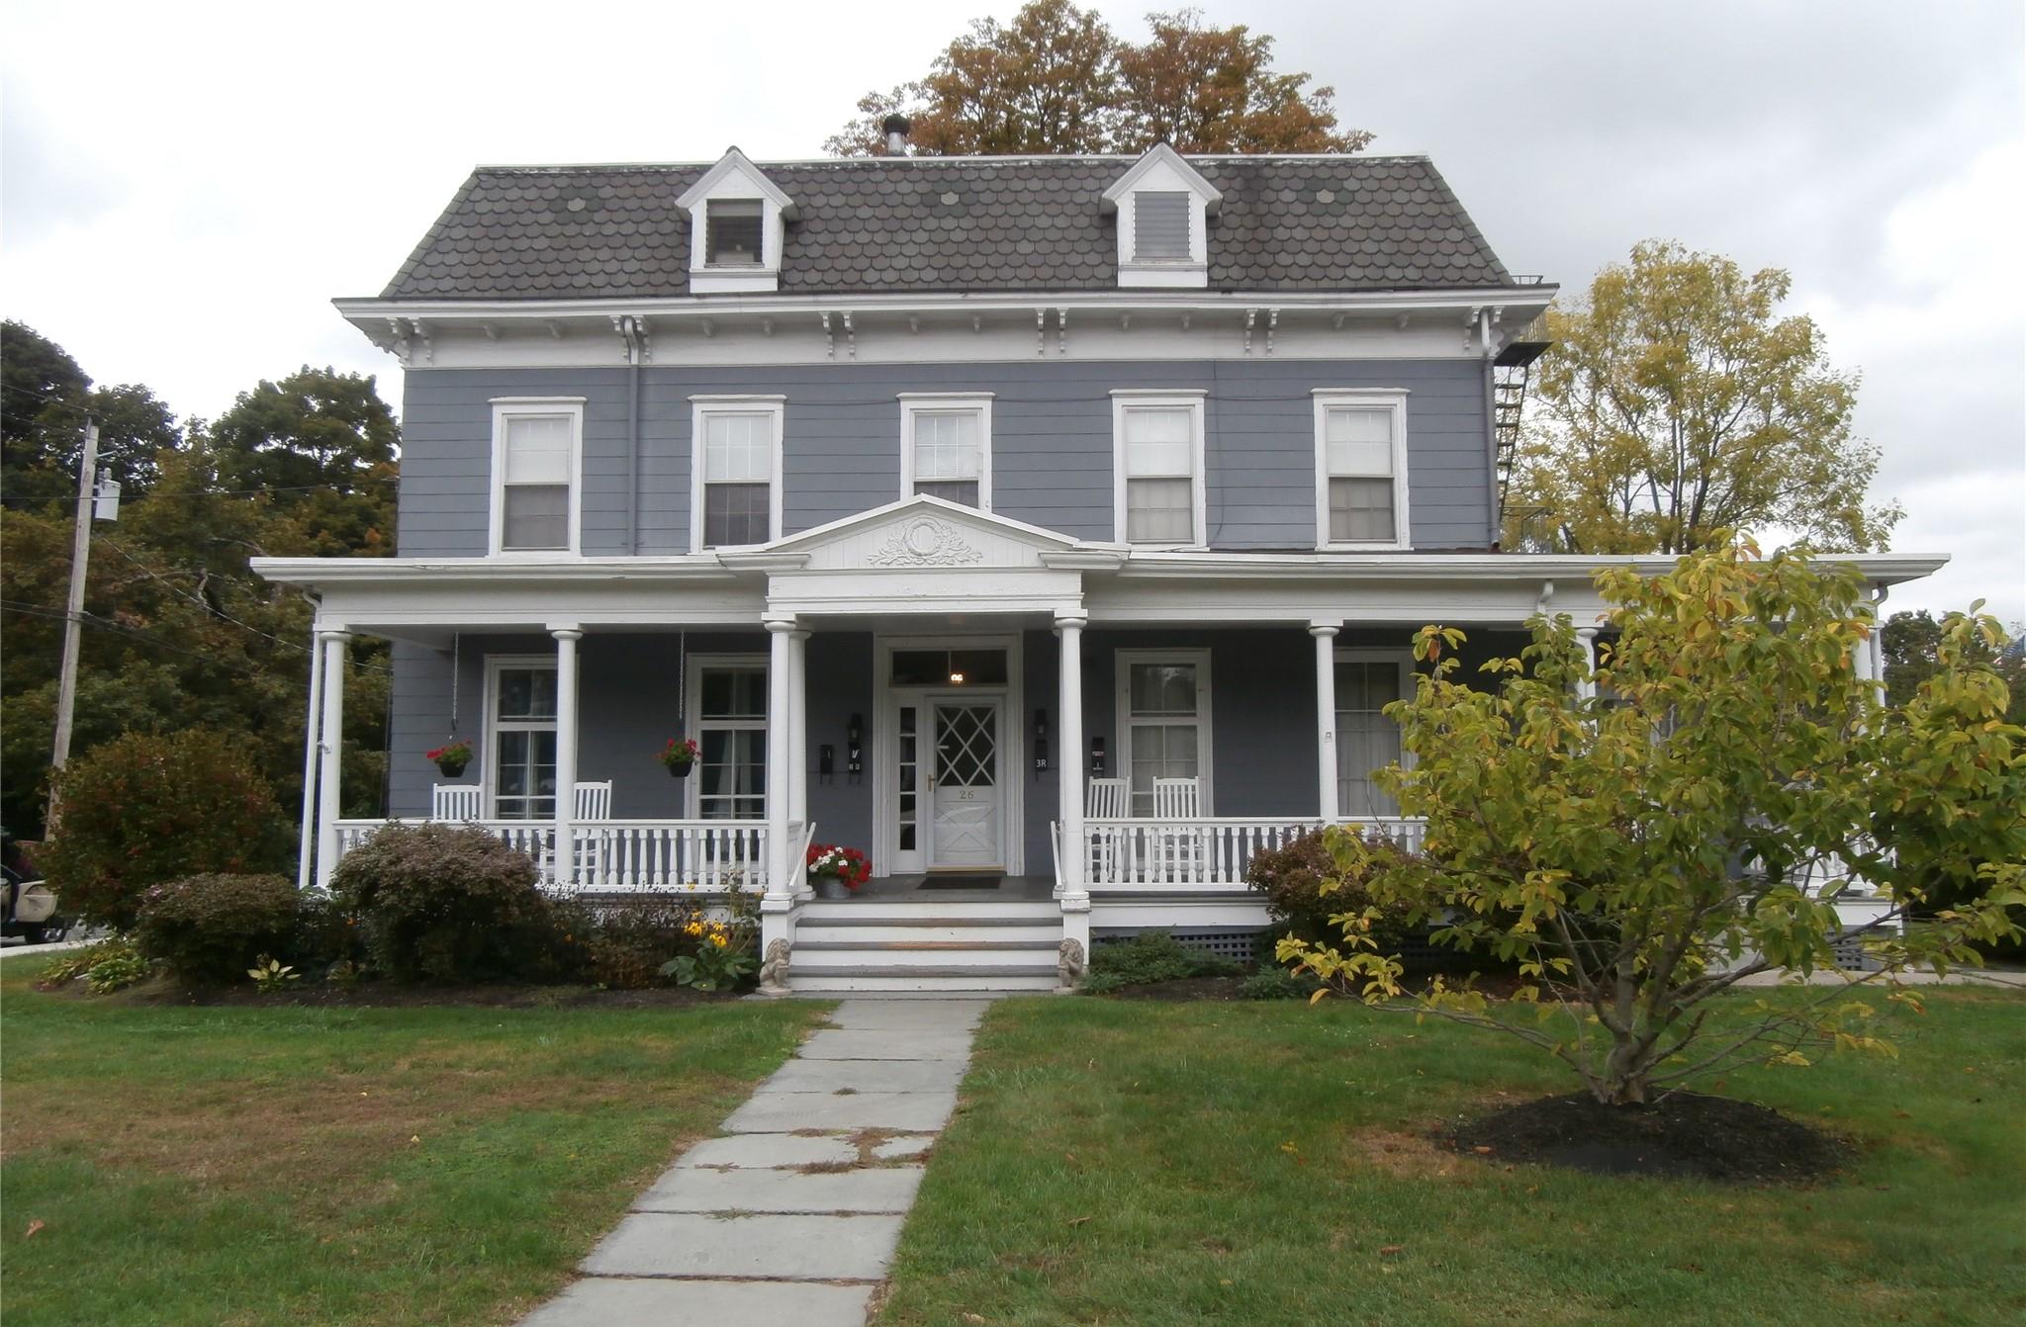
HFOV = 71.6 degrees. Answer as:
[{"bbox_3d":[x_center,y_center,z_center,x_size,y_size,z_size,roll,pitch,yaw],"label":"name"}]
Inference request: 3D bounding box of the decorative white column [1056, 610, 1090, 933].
[{"bbox_3d":[0.528,0.885,12.505,0.310,2.748,0.310,0,-5,1],"label":"decorative white column"}]

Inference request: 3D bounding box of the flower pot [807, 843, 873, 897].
[{"bbox_3d":[-1.655,1.980,13.382,0.641,0.533,0.580,0,-5,1],"label":"flower pot"}]

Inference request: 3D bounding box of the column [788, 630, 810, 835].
[{"bbox_3d":[-2.192,0.971,14.265,0.336,2.762,0.336,0,-5,1],"label":"column"}]

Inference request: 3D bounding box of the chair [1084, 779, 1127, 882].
[{"bbox_3d":[0.951,1.814,15.202,0.640,1.150,0.820,-2,-5,20],"label":"chair"}]

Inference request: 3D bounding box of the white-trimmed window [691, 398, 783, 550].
[{"bbox_3d":[-3.318,-2.262,16.900,1.175,1.922,0.158,0,-5,1],"label":"white-trimmed window"}]

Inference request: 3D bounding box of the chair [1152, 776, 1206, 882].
[{"bbox_3d":[1.722,1.747,14.616,0.580,1.120,0.820,0,-5,-7],"label":"chair"}]

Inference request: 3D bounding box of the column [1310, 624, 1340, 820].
[{"bbox_3d":[3.146,0.926,13.944,0.290,2.700,0.290,0,-5,1],"label":"column"}]

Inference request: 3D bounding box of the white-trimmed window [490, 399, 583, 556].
[{"bbox_3d":[-5.660,-2.212,16.672,1.127,1.871,0.150,0,-5,1],"label":"white-trimmed window"}]

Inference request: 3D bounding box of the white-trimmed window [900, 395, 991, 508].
[{"bbox_3d":[-0.797,-2.283,16.850,1.158,1.936,0.158,0,-5,1],"label":"white-trimmed window"}]

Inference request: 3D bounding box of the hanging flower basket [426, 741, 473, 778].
[{"bbox_3d":[-5.902,1.003,14.715,0.471,0.397,0.420,0,-5,1],"label":"hanging flower basket"}]

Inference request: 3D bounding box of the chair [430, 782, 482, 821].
[{"bbox_3d":[-5.824,1.801,14.692,0.580,1.090,0.820,0,-5,-4],"label":"chair"}]

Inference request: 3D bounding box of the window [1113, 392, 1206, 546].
[{"bbox_3d":[1.715,-2.282,16.501,1.085,1.852,0.150,0,-5,1],"label":"window"}]

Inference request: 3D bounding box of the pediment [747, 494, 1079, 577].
[{"bbox_3d":[-0.800,-1.123,12.716,3.448,0.711,0.600,0,-5,1],"label":"pediment"}]

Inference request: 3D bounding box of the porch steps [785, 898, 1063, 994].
[{"bbox_3d":[-0.766,2.500,12.512,2.442,0.734,0.880,0,-5,1],"label":"porch steps"}]

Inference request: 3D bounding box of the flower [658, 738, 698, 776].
[{"bbox_3d":[-3.421,0.955,14.371,0.464,0.404,0.415,0,-5,1],"label":"flower"}]

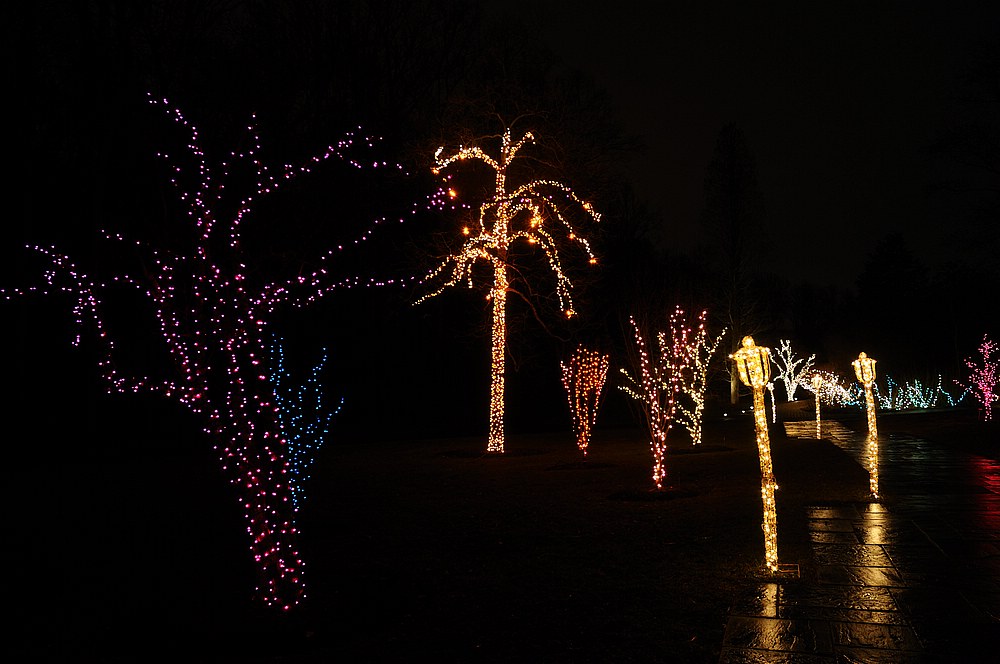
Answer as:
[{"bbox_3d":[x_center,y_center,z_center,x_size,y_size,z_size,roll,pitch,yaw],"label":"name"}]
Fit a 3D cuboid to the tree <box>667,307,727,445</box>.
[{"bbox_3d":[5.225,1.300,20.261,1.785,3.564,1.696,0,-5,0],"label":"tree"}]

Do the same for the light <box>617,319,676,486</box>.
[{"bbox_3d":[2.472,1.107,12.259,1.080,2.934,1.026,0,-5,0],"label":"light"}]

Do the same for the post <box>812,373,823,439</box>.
[{"bbox_3d":[10.218,2.370,24.188,0.355,2.122,0.355,0,-5,0],"label":"post"}]

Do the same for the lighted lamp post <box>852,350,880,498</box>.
[{"bbox_3d":[5.528,1.405,11.322,0.370,2.192,0.363,-1,-5,0],"label":"lighted lamp post"}]

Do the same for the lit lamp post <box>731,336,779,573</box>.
[{"bbox_3d":[2.314,1.088,6.762,0.361,2.101,0.343,-3,-5,0],"label":"lit lamp post"}]

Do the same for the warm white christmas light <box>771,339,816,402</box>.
[{"bbox_3d":[17.556,2.334,44.956,2.881,3.898,2.593,0,-5,0],"label":"warm white christmas light"}]

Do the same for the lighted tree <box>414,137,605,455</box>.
[{"bbox_3d":[0.217,-1.123,19.419,4.771,8.515,4.294,0,-5,0],"label":"lighted tree"}]

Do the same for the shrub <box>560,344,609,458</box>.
[{"bbox_3d":[1.938,1.630,17.280,1.107,2.688,1.052,0,-5,0],"label":"shrub"}]

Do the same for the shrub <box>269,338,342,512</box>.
[{"bbox_3d":[-2.538,1.234,9.865,0.975,2.302,0.877,0,-5,0],"label":"shrub"}]

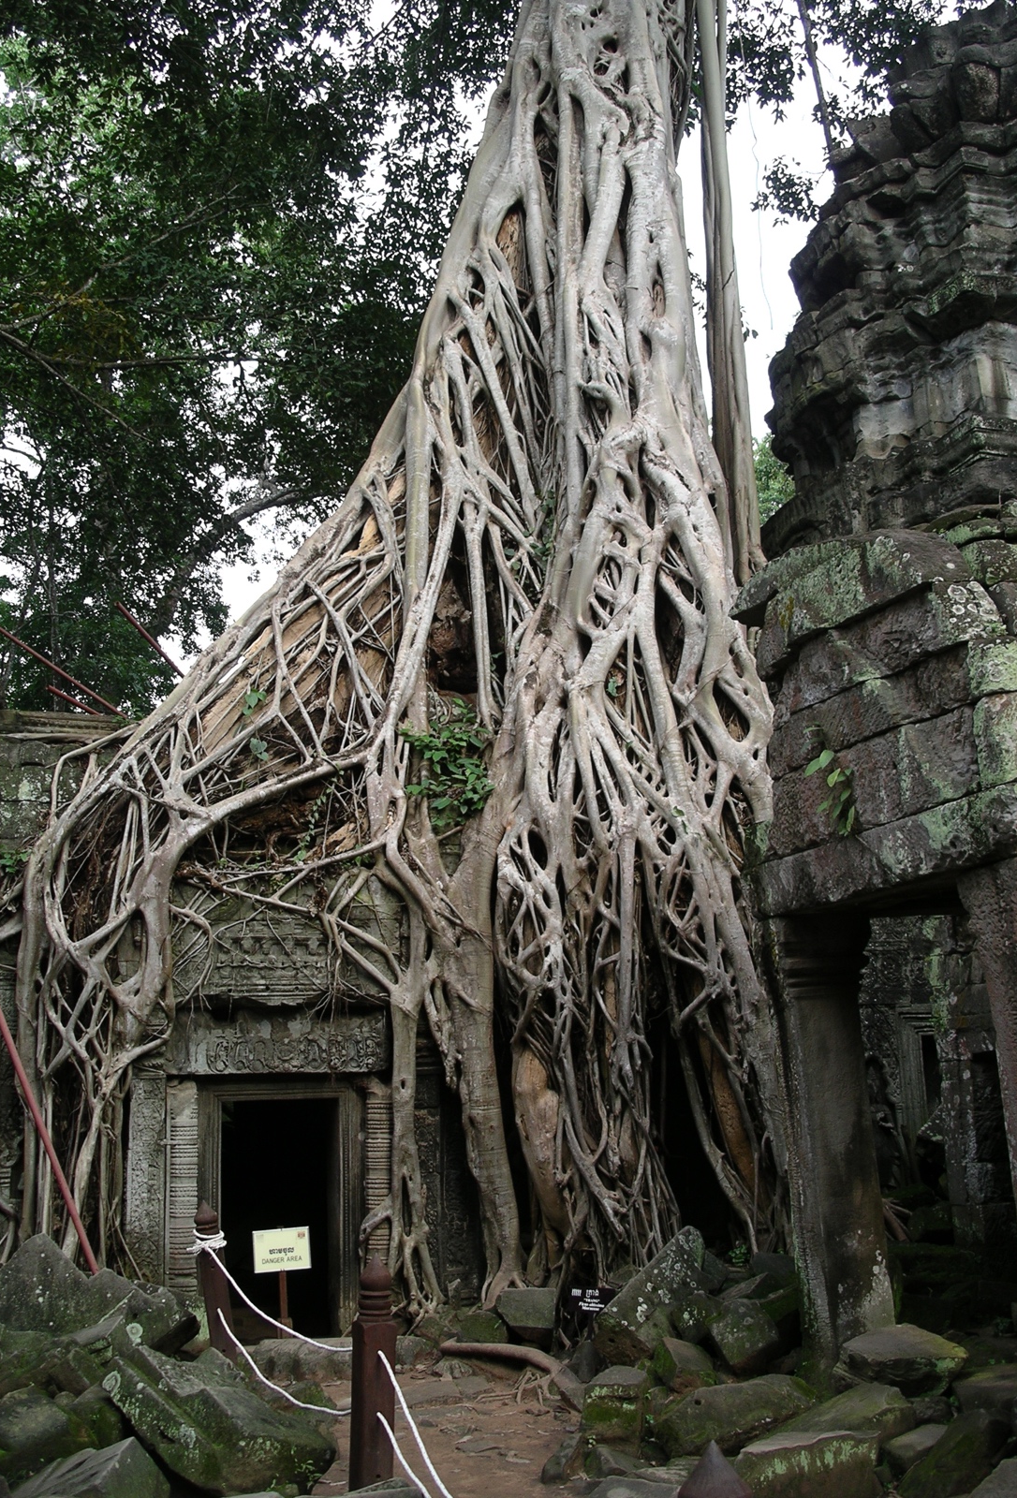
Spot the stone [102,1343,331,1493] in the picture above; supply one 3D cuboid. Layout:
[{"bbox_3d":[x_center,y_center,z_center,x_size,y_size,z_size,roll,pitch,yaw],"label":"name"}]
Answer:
[{"bbox_3d":[-1.302,3.023,7.200,0.800,0.500,0.720,5,-14,-24],"label":"stone"}]

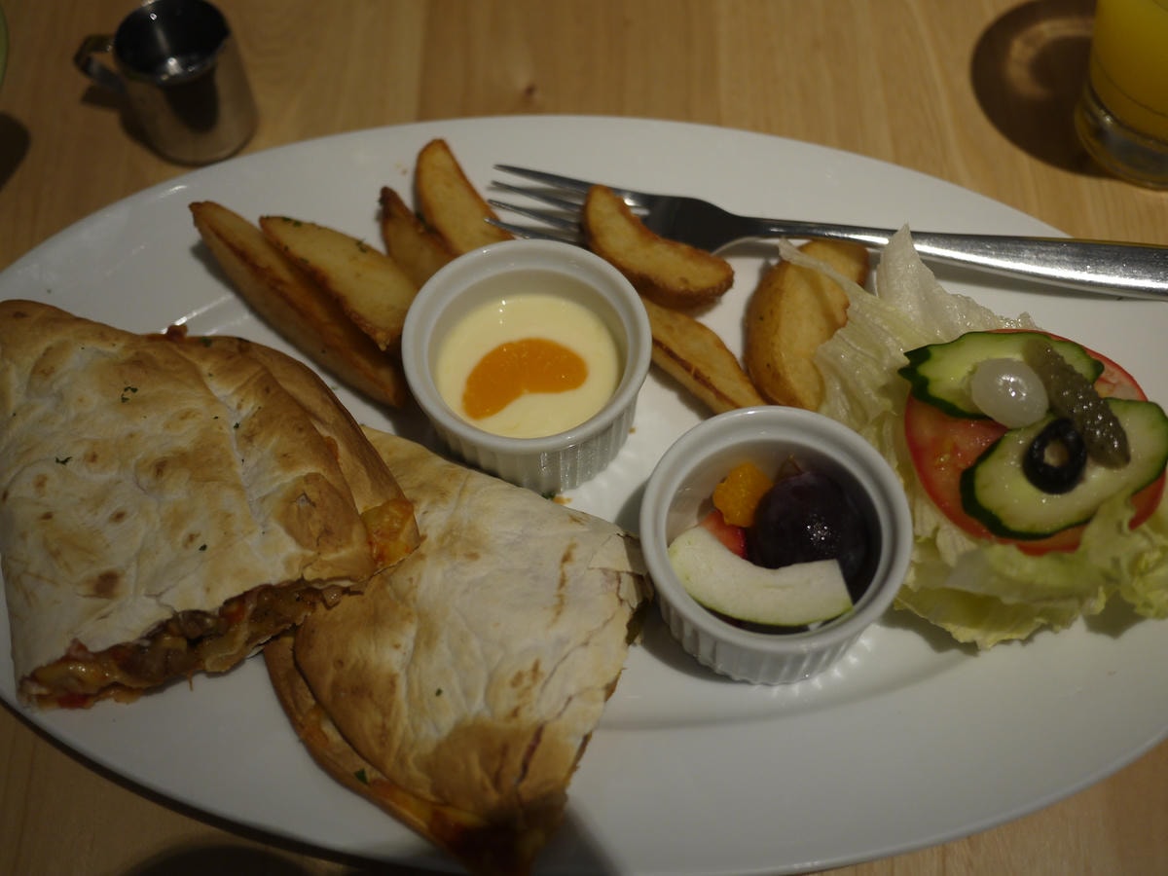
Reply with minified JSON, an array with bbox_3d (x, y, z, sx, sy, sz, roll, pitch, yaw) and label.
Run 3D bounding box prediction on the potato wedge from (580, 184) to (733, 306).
[{"bbox_3d":[0.022,-0.058,0.396,0.049,0.020,0.020,33,67,9],"label":"potato wedge"}]

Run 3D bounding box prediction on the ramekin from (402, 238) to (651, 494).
[{"bbox_3d":[-0.015,-0.018,0.381,0.068,0.036,0.068,-1,62,1],"label":"ramekin"}]

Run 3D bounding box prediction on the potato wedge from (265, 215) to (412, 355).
[{"bbox_3d":[-0.070,-0.047,0.397,0.061,0.021,0.024,36,68,12],"label":"potato wedge"}]

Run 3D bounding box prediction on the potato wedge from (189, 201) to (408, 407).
[{"bbox_3d":[-0.083,-0.039,0.396,0.090,0.022,0.023,40,70,14],"label":"potato wedge"}]

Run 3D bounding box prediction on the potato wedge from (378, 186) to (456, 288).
[{"bbox_3d":[-0.046,-0.057,0.406,0.019,0.020,0.046,-38,78,-17],"label":"potato wedge"}]

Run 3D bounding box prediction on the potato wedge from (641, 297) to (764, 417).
[{"bbox_3d":[0.031,-0.026,0.394,0.018,0.018,0.057,-39,66,-18],"label":"potato wedge"}]

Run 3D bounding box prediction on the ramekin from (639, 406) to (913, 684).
[{"bbox_3d":[0.048,0.030,0.353,0.068,0.036,0.068,-1,62,1],"label":"ramekin"}]

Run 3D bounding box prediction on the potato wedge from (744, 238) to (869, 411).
[{"bbox_3d":[0.065,-0.032,0.391,0.030,0.025,0.056,13,63,9],"label":"potato wedge"}]

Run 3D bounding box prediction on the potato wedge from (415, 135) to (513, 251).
[{"bbox_3d":[-0.032,-0.070,0.409,0.021,0.020,0.046,-32,79,-15],"label":"potato wedge"}]

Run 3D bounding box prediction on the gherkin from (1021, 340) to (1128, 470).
[{"bbox_3d":[0.129,-0.010,0.353,0.012,0.012,0.039,-24,64,-11],"label":"gherkin"}]

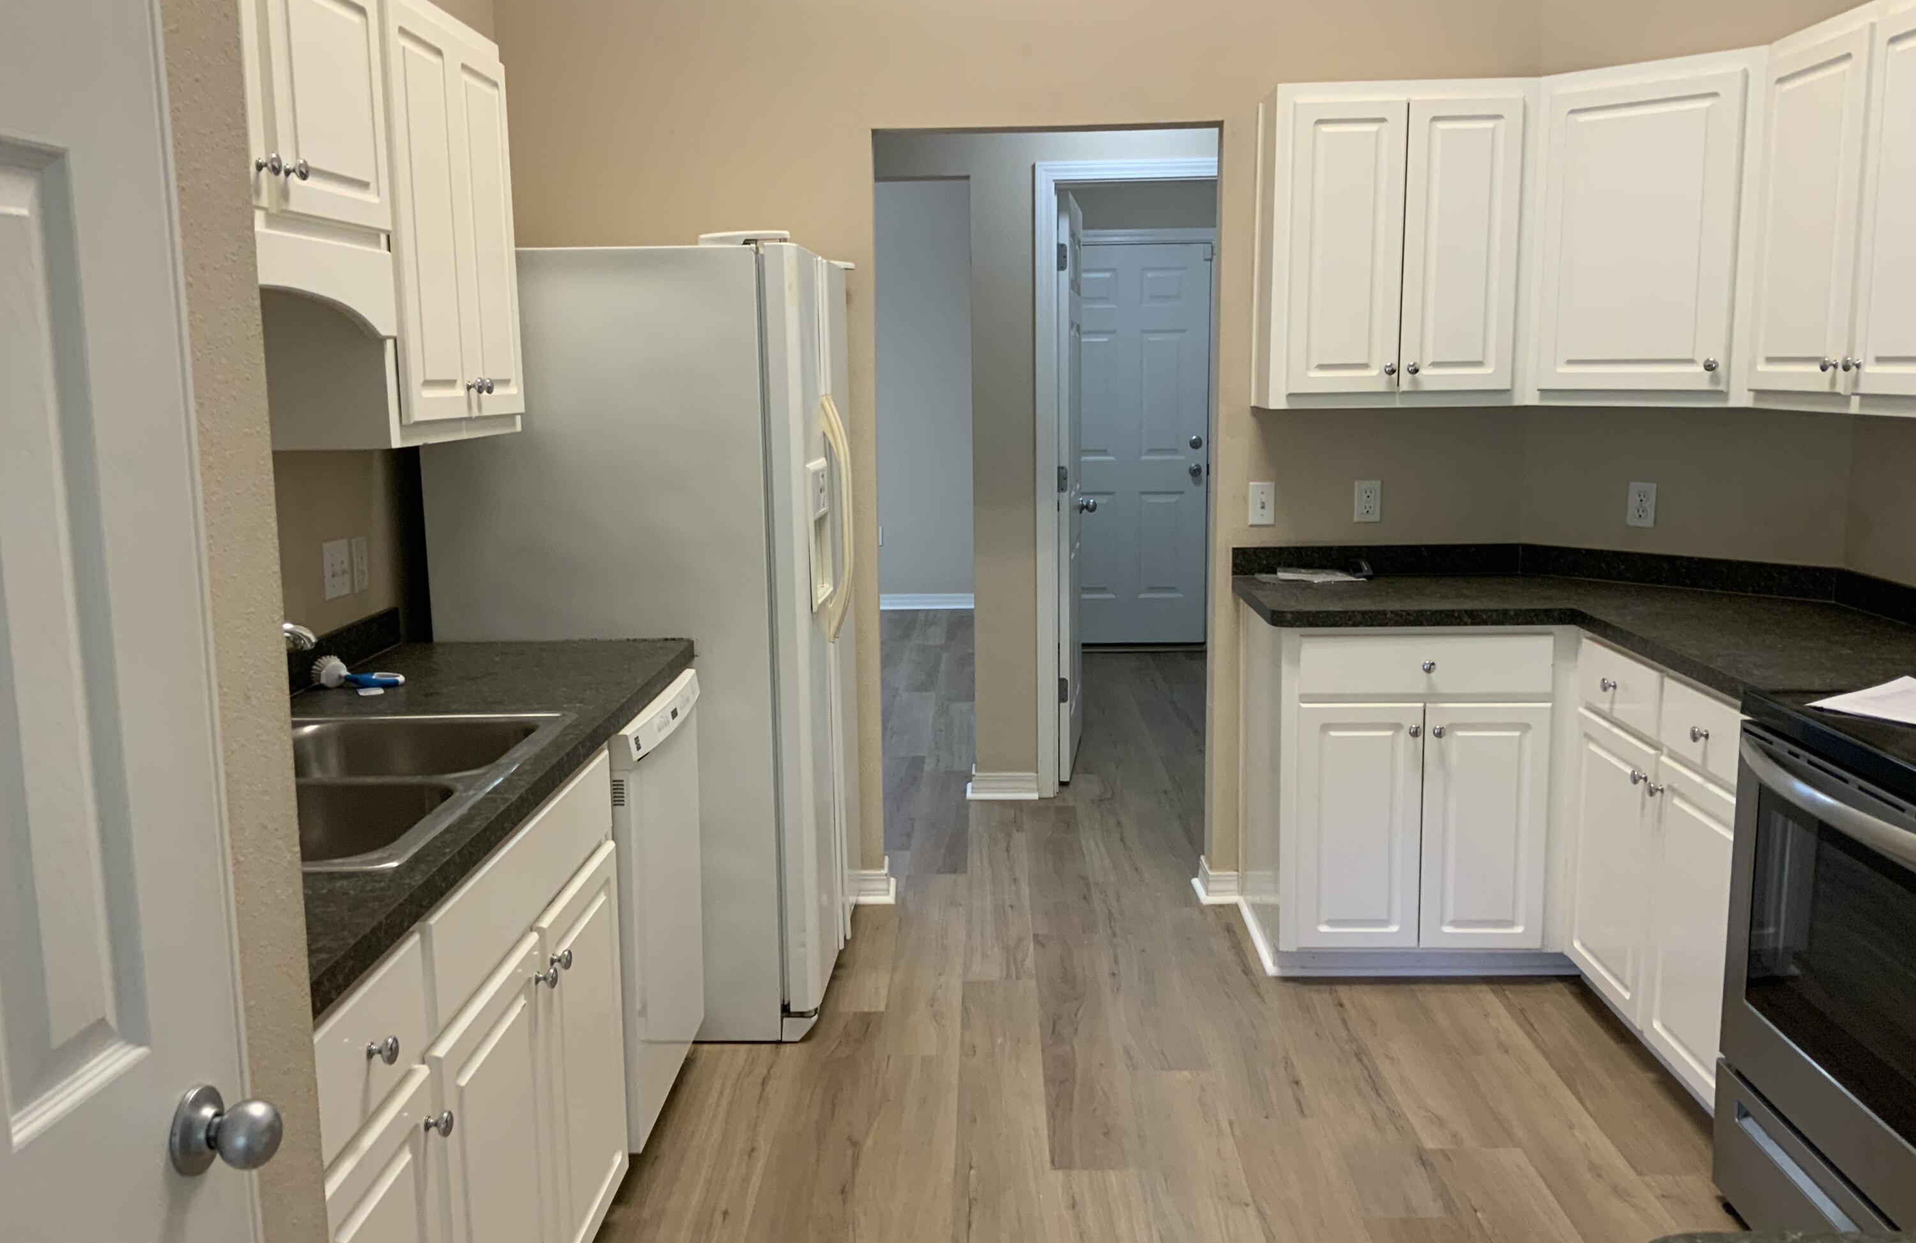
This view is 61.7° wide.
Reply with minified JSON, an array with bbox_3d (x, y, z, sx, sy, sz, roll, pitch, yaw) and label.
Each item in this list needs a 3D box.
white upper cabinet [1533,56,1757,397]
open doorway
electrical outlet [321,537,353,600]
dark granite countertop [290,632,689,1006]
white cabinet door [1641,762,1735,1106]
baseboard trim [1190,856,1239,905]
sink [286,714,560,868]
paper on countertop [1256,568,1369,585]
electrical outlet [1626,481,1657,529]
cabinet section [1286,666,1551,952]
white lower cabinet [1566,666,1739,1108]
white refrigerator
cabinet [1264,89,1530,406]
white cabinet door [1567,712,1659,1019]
[{"bbox_3d":[1.658,-0.892,3.754,0.320,0.755,0.520,-10,13,-43],"label":"white upper cabinet"},{"bbox_3d":[0.240,-0.255,4.354,0.901,2.086,0.130,0,10,2],"label":"open doorway"},{"bbox_3d":[-1.206,-0.101,3.129,0.008,0.112,0.117,0,10,2],"label":"electrical outlet"},{"bbox_3d":[-0.913,0.222,2.509,0.624,0.040,1.935,0,10,2],"label":"dark granite countertop"},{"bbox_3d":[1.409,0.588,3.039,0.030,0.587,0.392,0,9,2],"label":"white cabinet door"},{"bbox_3d":[0.731,0.723,4.519,0.107,0.094,0.192,0,10,2],"label":"baseboard trim"},{"bbox_3d":[-0.928,0.321,2.345,0.544,0.188,0.823,0,10,2],"label":"sink"},{"bbox_3d":[0.939,-0.120,4.208,0.278,0.028,0.120,0,10,2],"label":"paper on countertop"},{"bbox_3d":[1.740,-0.295,4.080,0.008,0.114,0.070,-10,13,-42],"label":"electrical outlet"},{"bbox_3d":[1.086,0.377,4.006,0.622,0.730,0.550,0,9,2],"label":"cabinet section"},{"bbox_3d":[1.716,0.481,3.325,0.625,0.810,0.805,0,10,2],"label":"white lower cabinet"},{"bbox_3d":[-0.680,0.001,3.875,0.865,1.762,0.875,0,10,2],"label":"white refrigerator"},{"bbox_3d":[1.075,-0.921,3.990,0.617,0.766,0.309,0,10,2],"label":"cabinet"},{"bbox_3d":[1.421,0.519,3.467,0.030,0.587,0.436,0,9,2],"label":"white cabinet door"}]

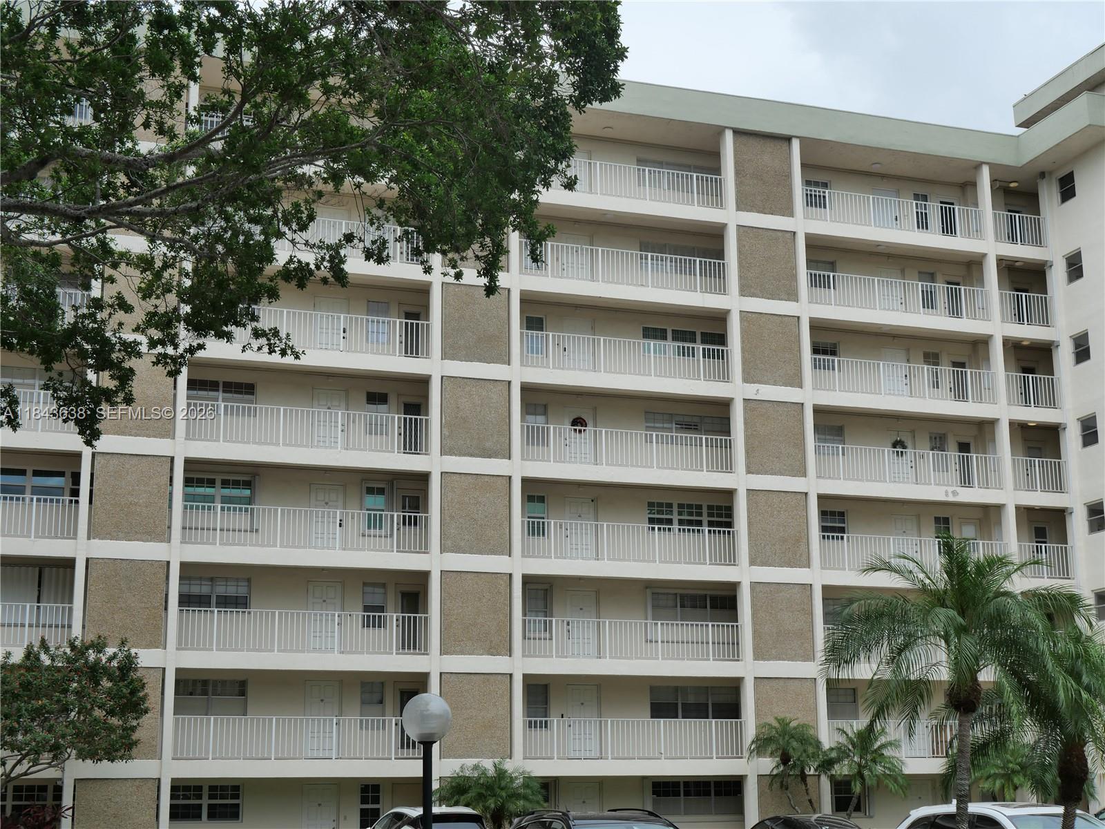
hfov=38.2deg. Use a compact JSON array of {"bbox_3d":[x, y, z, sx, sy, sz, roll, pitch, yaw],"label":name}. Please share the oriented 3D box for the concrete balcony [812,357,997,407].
[{"bbox_3d":[10.802,-1.011,48.798,6.486,1.047,0.120,4,-14,-19],"label":"concrete balcony"}]

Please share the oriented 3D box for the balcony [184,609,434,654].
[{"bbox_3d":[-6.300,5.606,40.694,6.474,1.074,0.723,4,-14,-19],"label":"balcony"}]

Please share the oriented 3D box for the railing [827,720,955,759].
[{"bbox_3d":[10.774,9.301,45.729,6.434,1.054,0.080,4,-14,-19],"label":"railing"}]

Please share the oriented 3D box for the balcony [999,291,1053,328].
[{"bbox_3d":[14.826,-3.162,51.056,2.039,1.121,1.250,4,-14,-19],"label":"balcony"}]

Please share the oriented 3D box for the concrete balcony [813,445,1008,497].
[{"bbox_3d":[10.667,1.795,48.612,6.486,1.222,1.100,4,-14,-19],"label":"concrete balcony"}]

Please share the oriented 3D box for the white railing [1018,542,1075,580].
[{"bbox_3d":[15.131,4.518,49.023,1.893,1.047,0.120,4,-14,-19],"label":"white railing"}]

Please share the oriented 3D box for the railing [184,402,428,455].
[{"bbox_3d":[-6.523,0.526,42.561,6.492,1.121,1.250,4,-14,-19],"label":"railing"}]

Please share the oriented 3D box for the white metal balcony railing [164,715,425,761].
[{"bbox_3d":[-6.275,8.179,40.241,6.492,1.068,0.120,4,-14,-19],"label":"white metal balcony railing"}]

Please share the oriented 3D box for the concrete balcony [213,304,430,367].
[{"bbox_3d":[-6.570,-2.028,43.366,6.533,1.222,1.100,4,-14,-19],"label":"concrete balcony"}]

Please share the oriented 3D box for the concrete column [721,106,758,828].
[{"bbox_3d":[5.337,1.698,45.621,0.241,21.029,0.331,4,-14,-19],"label":"concrete column"}]

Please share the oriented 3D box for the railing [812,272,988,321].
[{"bbox_3d":[10.510,-3.467,49.589,6.417,1.121,1.250,4,-14,-19],"label":"railing"}]

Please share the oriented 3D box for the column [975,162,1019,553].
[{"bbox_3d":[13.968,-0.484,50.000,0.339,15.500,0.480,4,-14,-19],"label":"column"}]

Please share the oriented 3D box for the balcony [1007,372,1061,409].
[{"bbox_3d":[14.850,-0.564,50.445,2.039,1.121,1.250,4,-14,-19],"label":"balcony"}]

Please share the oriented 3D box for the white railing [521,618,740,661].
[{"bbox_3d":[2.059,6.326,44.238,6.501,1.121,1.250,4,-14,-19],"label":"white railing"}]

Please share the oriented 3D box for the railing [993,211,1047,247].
[{"bbox_3d":[14.907,-5.872,50.865,1.977,1.054,0.080,4,-14,-19],"label":"railing"}]

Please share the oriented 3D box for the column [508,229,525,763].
[{"bbox_3d":[-0.992,1.278,43.430,0.251,20.678,0.331,4,-14,-19],"label":"column"}]

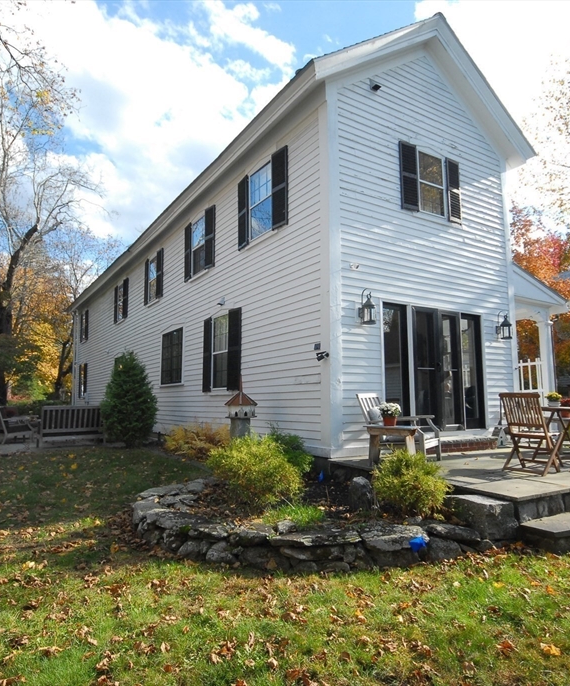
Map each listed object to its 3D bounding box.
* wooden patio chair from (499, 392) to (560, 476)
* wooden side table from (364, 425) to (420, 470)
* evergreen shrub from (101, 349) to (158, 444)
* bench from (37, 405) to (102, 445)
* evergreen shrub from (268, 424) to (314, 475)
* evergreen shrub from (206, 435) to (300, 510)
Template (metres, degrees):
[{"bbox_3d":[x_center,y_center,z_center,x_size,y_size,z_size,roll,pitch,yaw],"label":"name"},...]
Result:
[{"bbox_3d":[2.843,1.027,5.566,0.520,0.880,0.490,4,-8,-31],"label":"wooden patio chair"},{"bbox_3d":[1.341,1.263,5.854,0.660,0.490,0.360,-7,-10,42],"label":"wooden side table"},{"bbox_3d":[-3.505,1.264,11.036,1.270,2.172,1.250,4,-9,-32],"label":"evergreen shrub"},{"bbox_3d":[-5.084,1.985,11.604,1.500,0.900,0.620,5,-9,-38],"label":"bench"},{"bbox_3d":[0.035,1.528,6.750,0.760,0.761,0.720,0,-7,0],"label":"evergreen shrub"},{"bbox_3d":[-0.301,1.259,4.780,0.880,0.690,0.860,0,-7,0],"label":"evergreen shrub"}]

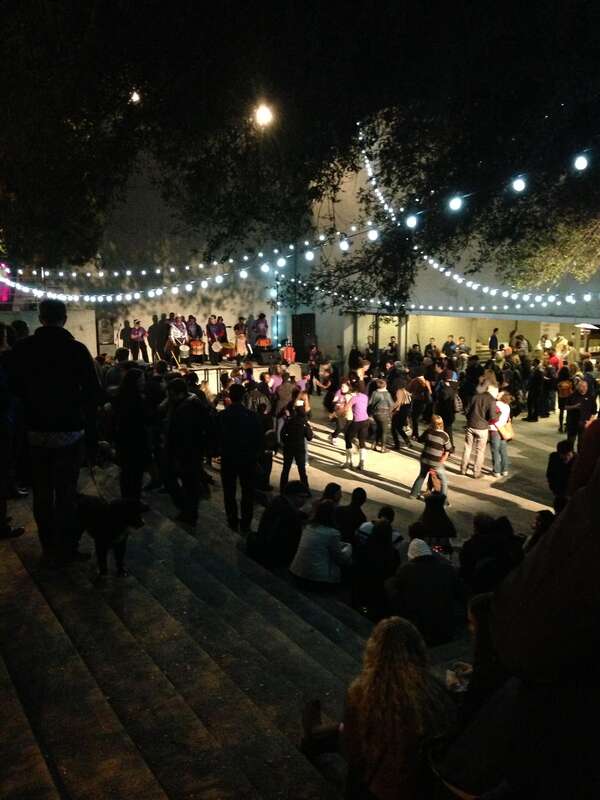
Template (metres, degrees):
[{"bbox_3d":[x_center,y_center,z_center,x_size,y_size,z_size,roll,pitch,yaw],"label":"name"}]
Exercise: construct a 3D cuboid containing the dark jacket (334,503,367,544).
[{"bbox_3d":[0.609,1.526,9.200,0.470,0.600,0.370,3,9,20],"label":"dark jacket"}]

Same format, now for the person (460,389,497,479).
[{"bbox_3d":[3.201,0.499,13.600,0.580,1.760,0.450,1,8,9],"label":"person"}]

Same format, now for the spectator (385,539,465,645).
[{"bbox_3d":[1.060,1.571,6.350,0.600,0.920,0.720,4,8,30],"label":"spectator"}]

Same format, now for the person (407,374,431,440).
[{"bbox_3d":[2.726,0.148,17.400,0.520,1.620,0.500,-5,9,-30],"label":"person"}]

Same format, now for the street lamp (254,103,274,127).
[{"bbox_3d":[-1.024,-8.206,22.000,0.550,0.720,0.550,0,8,0],"label":"street lamp"}]

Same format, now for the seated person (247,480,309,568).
[{"bbox_3d":[-0.180,1.321,8.050,0.600,0.960,0.660,6,9,40],"label":"seated person"}]

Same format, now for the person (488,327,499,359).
[{"bbox_3d":[6.723,-1.703,26.500,0.340,1.700,0.480,0,8,0],"label":"person"}]

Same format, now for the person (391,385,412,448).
[{"bbox_3d":[2.196,0.303,16.500,0.500,1.580,0.520,4,9,30],"label":"person"}]

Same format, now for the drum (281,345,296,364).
[{"bbox_3d":[-0.389,-1.611,27.000,0.550,0.700,0.550,0,8,0],"label":"drum"}]

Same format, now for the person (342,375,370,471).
[{"bbox_3d":[1.086,0.472,14.400,0.520,1.680,0.460,-3,8,-20],"label":"person"}]

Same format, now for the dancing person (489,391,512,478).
[{"bbox_3d":[3.690,0.615,14.000,0.480,1.620,0.420,-3,8,-18],"label":"dancing person"}]

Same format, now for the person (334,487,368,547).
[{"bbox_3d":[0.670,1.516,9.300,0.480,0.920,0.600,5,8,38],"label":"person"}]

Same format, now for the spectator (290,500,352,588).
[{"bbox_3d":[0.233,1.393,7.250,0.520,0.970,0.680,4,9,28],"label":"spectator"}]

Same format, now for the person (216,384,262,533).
[{"bbox_3d":[-0.722,0.692,9.100,0.530,1.745,0.380,-1,7,-6],"label":"person"}]

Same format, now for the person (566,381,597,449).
[{"bbox_3d":[5.915,0.361,16.200,0.480,1.620,0.550,-7,11,-42],"label":"person"}]

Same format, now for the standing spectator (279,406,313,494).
[{"bbox_3d":[-0.078,0.881,13.300,0.520,1.560,0.380,1,8,5],"label":"standing spectator"}]

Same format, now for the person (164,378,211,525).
[{"bbox_3d":[-1.305,0.586,8.850,0.540,1.680,0.400,1,8,10],"label":"person"}]

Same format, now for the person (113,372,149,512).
[{"bbox_3d":[-2.010,0.477,9.100,0.500,1.680,0.420,2,8,18],"label":"person"}]

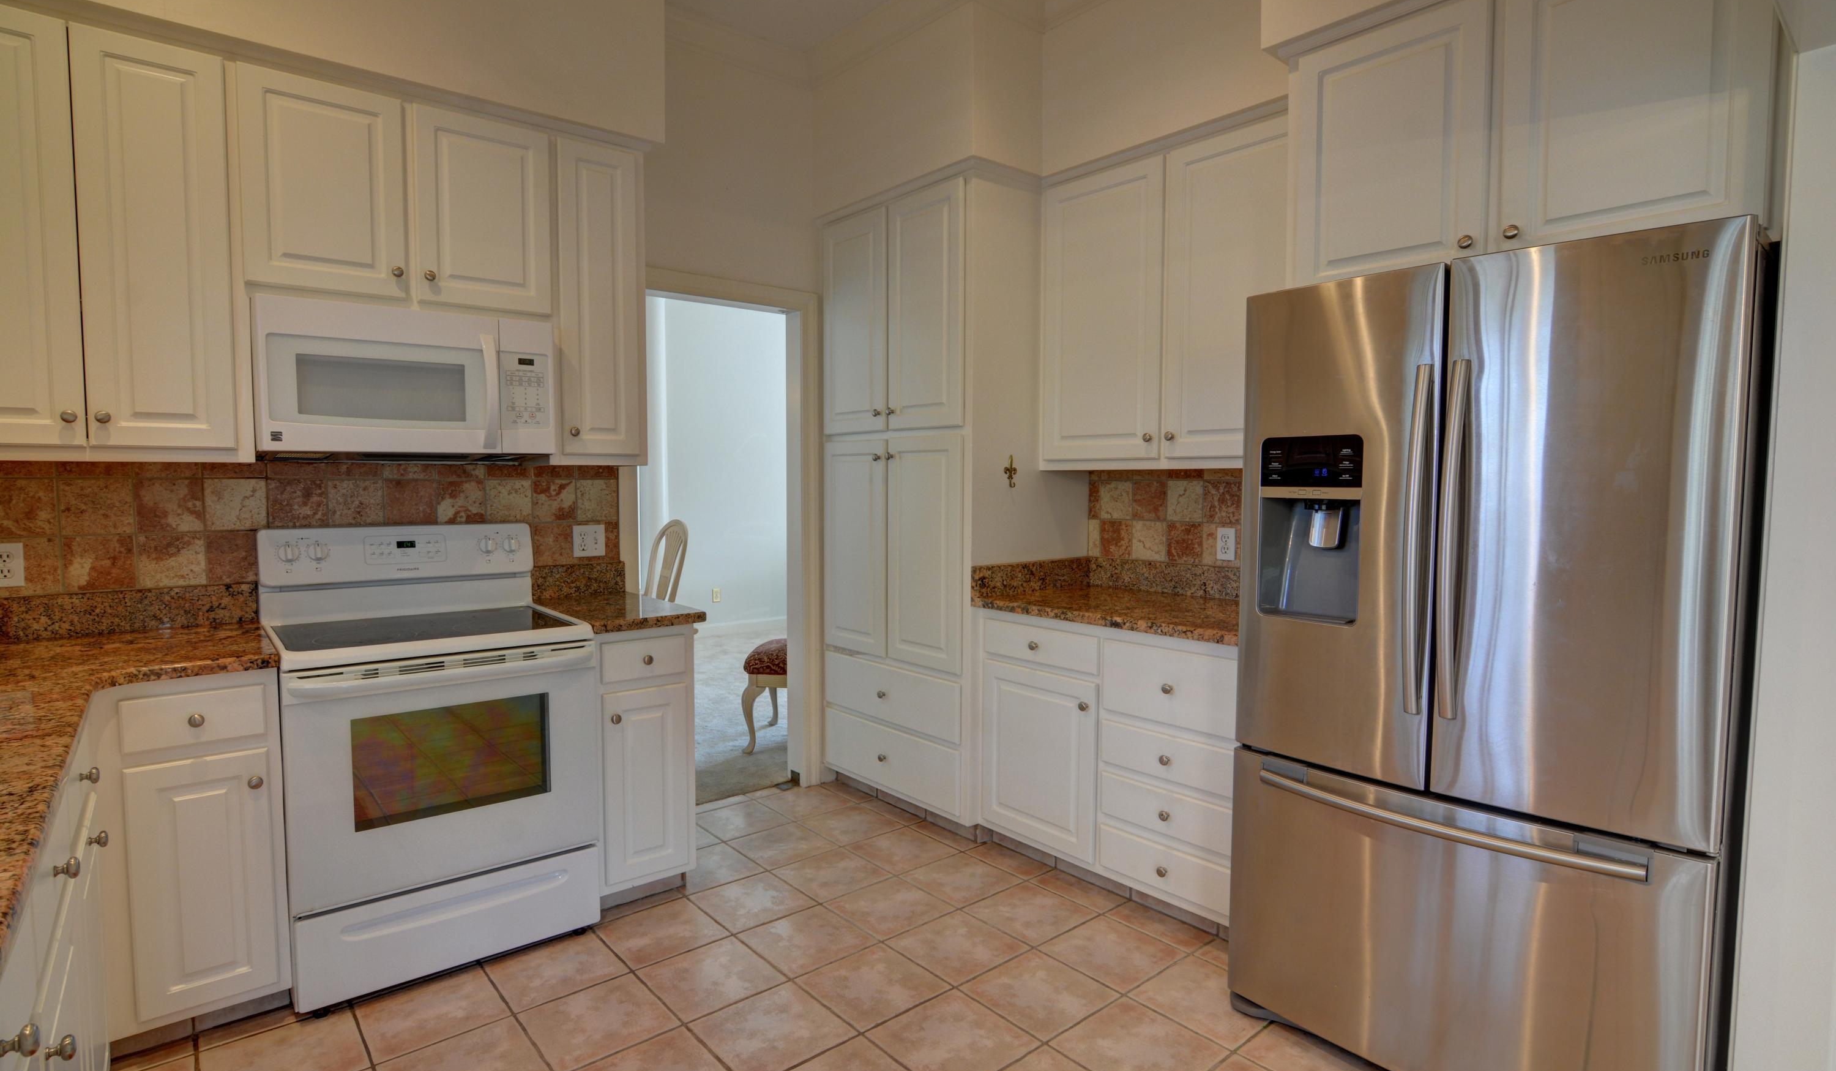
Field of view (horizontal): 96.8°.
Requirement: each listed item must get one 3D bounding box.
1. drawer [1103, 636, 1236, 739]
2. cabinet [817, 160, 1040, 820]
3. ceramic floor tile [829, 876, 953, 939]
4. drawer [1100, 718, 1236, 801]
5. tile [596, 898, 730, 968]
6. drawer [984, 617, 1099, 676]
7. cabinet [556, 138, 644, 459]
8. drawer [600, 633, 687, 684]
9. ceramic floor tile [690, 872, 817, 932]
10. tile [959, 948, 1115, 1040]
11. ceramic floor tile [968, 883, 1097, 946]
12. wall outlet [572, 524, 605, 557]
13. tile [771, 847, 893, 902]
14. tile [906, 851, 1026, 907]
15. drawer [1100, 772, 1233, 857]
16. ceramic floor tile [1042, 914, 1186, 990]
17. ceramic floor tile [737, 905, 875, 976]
[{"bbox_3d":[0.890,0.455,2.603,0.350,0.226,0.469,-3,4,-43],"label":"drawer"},{"bbox_3d":[0.137,-0.109,3.515,0.720,2.440,0.896,-4,5,-43],"label":"cabinet"},{"bbox_3d":[-0.090,1.209,2.648,0.305,0.012,0.305,-3,4,-41],"label":"ceramic floor tile"},{"bbox_3d":[0.917,0.659,2.603,0.460,0.140,0.465,-3,4,-43],"label":"drawer"},{"bbox_3d":[-0.781,1.218,2.498,0.305,0.012,0.305,-3,4,-41],"label":"tile"},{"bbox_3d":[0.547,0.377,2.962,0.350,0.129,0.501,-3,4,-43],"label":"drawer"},{"bbox_3d":[-1.186,-0.794,2.929,0.291,1.075,0.325,-3,5,-41],"label":"cabinet"},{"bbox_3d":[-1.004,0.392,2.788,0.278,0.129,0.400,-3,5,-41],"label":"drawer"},{"bbox_3d":[-0.542,1.197,2.671,0.302,0.010,0.302,-3,5,-41],"label":"ceramic floor tile"},{"bbox_3d":[0.326,1.226,2.185,0.302,0.010,0.302,-2,4,-40],"label":"tile"},{"bbox_3d":[0.360,1.211,2.612,0.305,0.012,0.305,-3,4,-41],"label":"ceramic floor tile"},{"bbox_3d":[-1.225,0.021,3.040,0.115,0.114,0.010,-3,4,-41],"label":"wall outlet"},{"bbox_3d":[-0.301,1.193,2.869,0.300,0.012,0.300,-3,5,-40],"label":"tile"},{"bbox_3d":[0.149,1.193,2.831,0.300,0.012,0.300,-3,5,-40],"label":"tile"},{"bbox_3d":[0.916,0.828,2.612,0.460,0.140,0.465,-3,4,-43],"label":"drawer"},{"bbox_3d":[0.567,1.217,2.376,0.302,0.010,0.302,-3,4,-41],"label":"ceramic floor tile"},{"bbox_3d":[-0.331,1.212,2.442,0.302,0.010,0.302,-3,5,-41],"label":"ceramic floor tile"}]

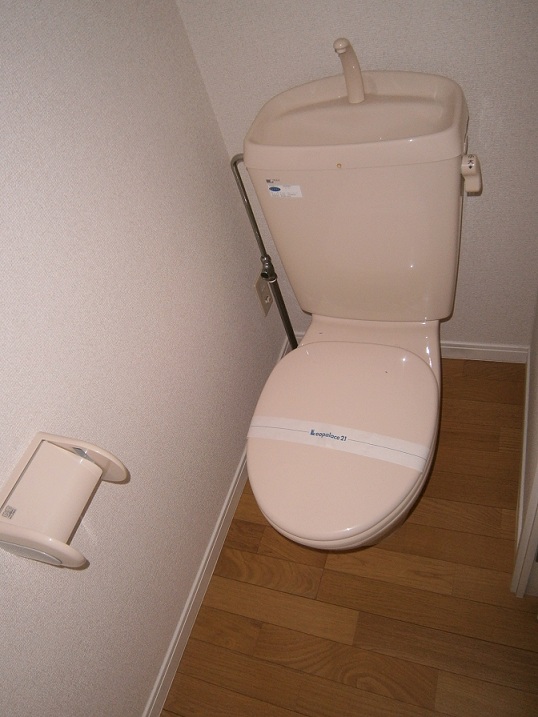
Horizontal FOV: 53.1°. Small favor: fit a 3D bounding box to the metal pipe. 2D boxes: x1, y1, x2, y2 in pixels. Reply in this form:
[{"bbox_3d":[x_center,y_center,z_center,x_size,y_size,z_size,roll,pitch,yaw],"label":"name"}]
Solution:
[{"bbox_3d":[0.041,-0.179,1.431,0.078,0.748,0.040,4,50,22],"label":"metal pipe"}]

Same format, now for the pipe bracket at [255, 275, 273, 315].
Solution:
[{"bbox_3d":[-0.013,-0.188,1.588,0.014,0.117,0.071,4,50,22],"label":"pipe bracket"}]

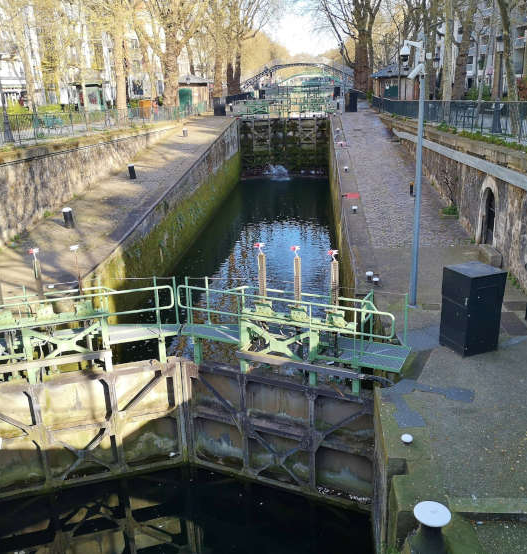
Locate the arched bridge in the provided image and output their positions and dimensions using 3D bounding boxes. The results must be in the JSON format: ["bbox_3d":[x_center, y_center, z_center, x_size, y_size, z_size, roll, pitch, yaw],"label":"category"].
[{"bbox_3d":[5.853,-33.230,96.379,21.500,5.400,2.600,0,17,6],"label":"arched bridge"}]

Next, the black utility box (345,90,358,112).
[{"bbox_3d":[7.885,-15.621,51.569,0.900,1.650,0.770,-10,19,-25],"label":"black utility box"}]

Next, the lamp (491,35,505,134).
[{"bbox_3d":[8.341,-6.767,20.291,0.450,3.300,0.450,0,17,6],"label":"lamp"}]

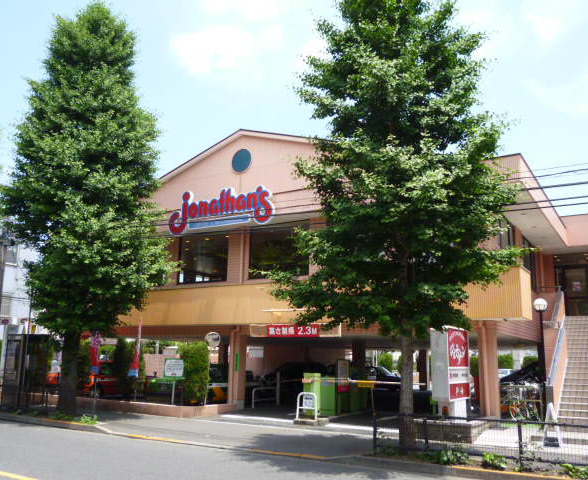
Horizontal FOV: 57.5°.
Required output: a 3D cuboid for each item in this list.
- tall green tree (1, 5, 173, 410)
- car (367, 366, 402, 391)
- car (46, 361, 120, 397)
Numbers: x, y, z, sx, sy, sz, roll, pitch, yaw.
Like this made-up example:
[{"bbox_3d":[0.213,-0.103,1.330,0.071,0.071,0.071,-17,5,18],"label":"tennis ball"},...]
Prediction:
[{"bbox_3d":[-6.971,-1.584,18.103,5.500,14.300,5.400,0,-11,0],"label":"tall green tree"},{"bbox_3d":[3.827,6.728,25.979,4.600,1.430,1.700,-6,-14,29],"label":"car"},{"bbox_3d":[-7.734,5.824,22.765,1.700,1.490,4.600,-6,-13,31],"label":"car"}]

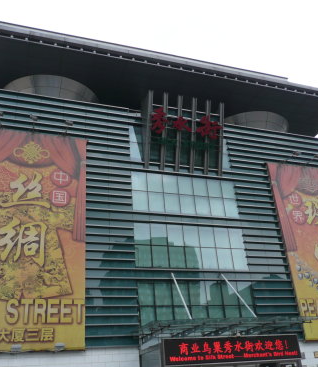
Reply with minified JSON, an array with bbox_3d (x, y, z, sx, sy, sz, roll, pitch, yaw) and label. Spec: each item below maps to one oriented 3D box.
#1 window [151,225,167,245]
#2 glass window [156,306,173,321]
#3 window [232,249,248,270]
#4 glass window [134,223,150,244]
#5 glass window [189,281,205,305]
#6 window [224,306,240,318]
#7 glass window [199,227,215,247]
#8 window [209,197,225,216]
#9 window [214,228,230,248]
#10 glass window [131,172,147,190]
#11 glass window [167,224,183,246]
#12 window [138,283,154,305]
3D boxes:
[{"bbox_3d":[-0.017,3.468,27.325,1.198,1.640,0.100,5,-28,-19],"label":"window"},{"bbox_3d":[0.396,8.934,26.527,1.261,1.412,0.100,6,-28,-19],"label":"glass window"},{"bbox_3d":[6.019,5.657,29.639,1.225,1.587,0.100,6,-28,-19],"label":"window"},{"bbox_3d":[-1.135,3.363,26.941,1.176,1.640,0.100,5,-28,-19],"label":"glass window"},{"bbox_3d":[2.870,8.134,29.272,1.306,1.710,0.100,6,-28,-19],"label":"glass window"},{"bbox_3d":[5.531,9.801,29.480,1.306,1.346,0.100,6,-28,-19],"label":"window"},{"bbox_3d":[3.557,4.016,29.522,1.225,1.587,0.100,6,-28,-19],"label":"glass window"},{"bbox_3d":[4.548,1.850,31.082,1.225,1.587,0.100,6,-28,-19],"label":"window"},{"bbox_3d":[4.884,4.233,30.816,1.261,1.584,0.100,6,-28,-19],"label":"window"},{"bbox_3d":[-1.500,-0.158,30.574,1.223,1.545,0.100,6,-28,-19],"label":"glass window"},{"bbox_3d":[1.209,3.789,28.694,1.225,1.587,0.100,6,-28,-19],"label":"glass window"},{"bbox_3d":[-0.885,7.422,26.812,1.160,1.624,0.100,6,-28,-19],"label":"window"}]

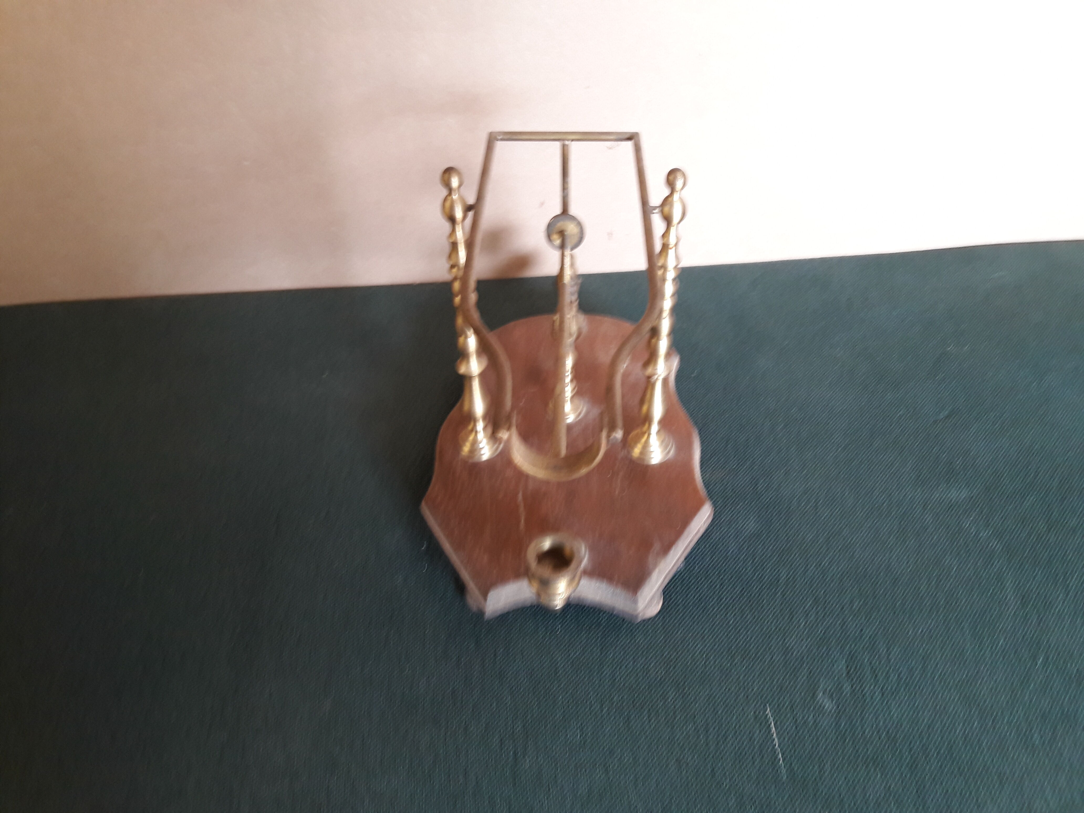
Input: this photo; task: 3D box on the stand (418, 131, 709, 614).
[{"bbox_3d":[0.015,-0.049,0.503,0.175,0.242,0.256,0,43,1],"label":"stand"}]

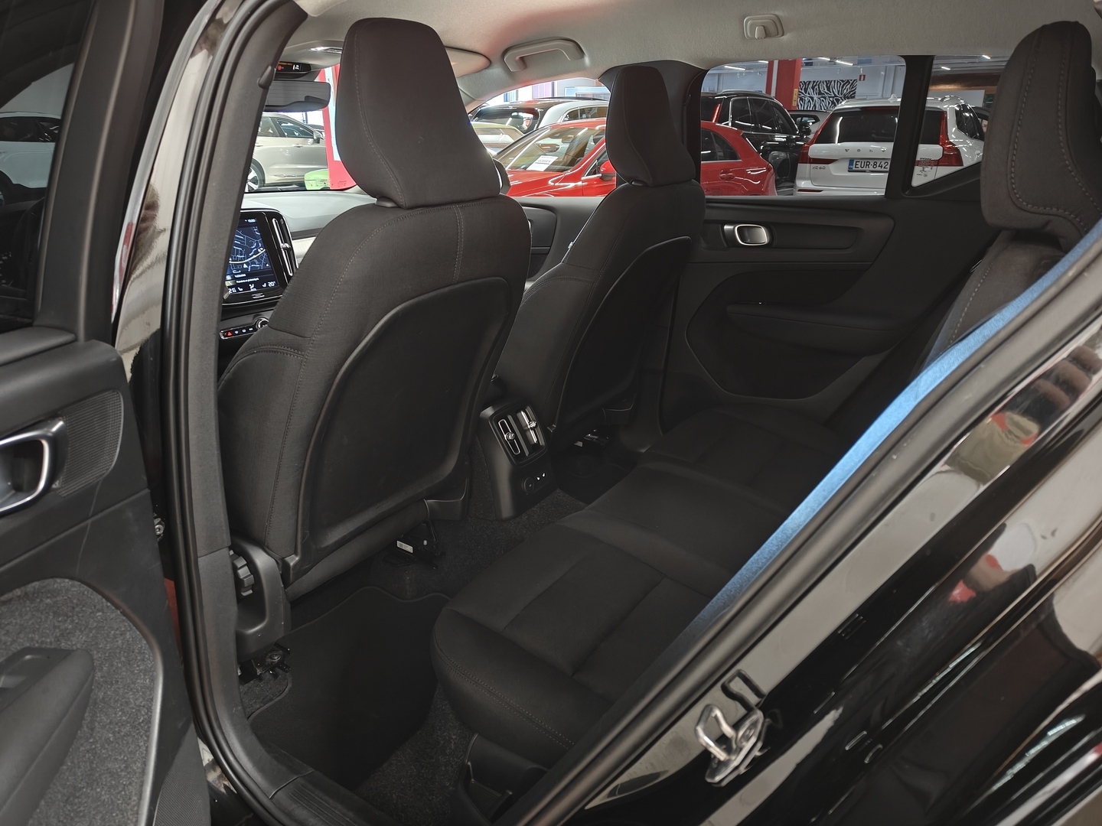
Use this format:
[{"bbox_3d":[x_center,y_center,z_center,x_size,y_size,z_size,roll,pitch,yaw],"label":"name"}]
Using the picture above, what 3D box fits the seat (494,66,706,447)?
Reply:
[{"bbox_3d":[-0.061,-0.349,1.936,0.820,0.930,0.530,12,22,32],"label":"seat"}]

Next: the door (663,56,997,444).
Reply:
[{"bbox_3d":[0.711,-0.365,1.893,0.980,1.100,0.250,12,22,32],"label":"door"}]

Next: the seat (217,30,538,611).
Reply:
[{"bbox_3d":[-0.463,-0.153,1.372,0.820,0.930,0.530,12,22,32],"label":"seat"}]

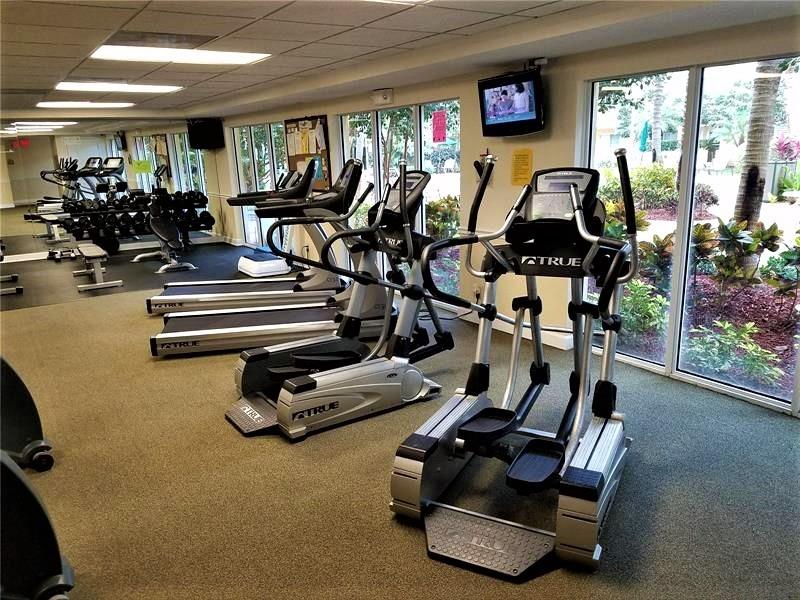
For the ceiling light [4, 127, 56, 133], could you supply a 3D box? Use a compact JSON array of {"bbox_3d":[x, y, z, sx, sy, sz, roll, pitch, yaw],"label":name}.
[{"bbox_3d":[-9.345,-4.275,15.094,1.200,0.060,0.580,-12,17,-33],"label":"ceiling light"}]

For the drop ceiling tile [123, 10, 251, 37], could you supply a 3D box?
[{"bbox_3d":[-1.175,-1.535,3.326,0.600,0.020,0.600,-12,17,-33],"label":"drop ceiling tile"}]

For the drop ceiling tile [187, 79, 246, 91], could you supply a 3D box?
[{"bbox_3d":[-1.893,-2.314,6.436,0.610,0.020,0.610,-12,17,-33],"label":"drop ceiling tile"}]

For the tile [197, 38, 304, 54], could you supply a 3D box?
[{"bbox_3d":[-1.017,-1.754,4.148,0.610,0.020,0.610,-12,17,-33],"label":"tile"}]

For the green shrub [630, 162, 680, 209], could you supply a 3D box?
[{"bbox_3d":[5.460,-2.430,12.900,1.000,1.050,1.100,-12,17,-33],"label":"green shrub"}]

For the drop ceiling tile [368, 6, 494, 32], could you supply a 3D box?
[{"bbox_3d":[0.175,-1.631,3.497,0.610,0.020,0.610,-12,17,-33],"label":"drop ceiling tile"}]

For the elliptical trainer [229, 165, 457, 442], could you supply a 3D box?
[{"bbox_3d":[-0.361,-0.133,4.053,1.754,1.581,0.898,-13,18,-36],"label":"elliptical trainer"}]

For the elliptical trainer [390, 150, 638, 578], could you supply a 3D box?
[{"bbox_3d":[0.660,0.089,2.990,0.898,1.601,1.754,5,16,27],"label":"elliptical trainer"}]

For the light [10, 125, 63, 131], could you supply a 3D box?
[{"bbox_3d":[-8.787,-4.176,14.546,1.220,0.070,0.610,-12,17,-33],"label":"light"}]

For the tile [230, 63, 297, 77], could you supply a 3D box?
[{"bbox_3d":[-1.203,-2.087,5.457,0.610,0.020,0.610,-12,17,-33],"label":"tile"}]

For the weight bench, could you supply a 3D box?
[{"bbox_3d":[-4.176,-0.450,8.170,0.500,0.440,1.250,-12,17,-33],"label":"weight bench"}]

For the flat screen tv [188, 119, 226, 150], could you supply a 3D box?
[{"bbox_3d":[-3.285,-2.818,10.200,0.570,0.470,0.140,-4,22,-6],"label":"flat screen tv"}]

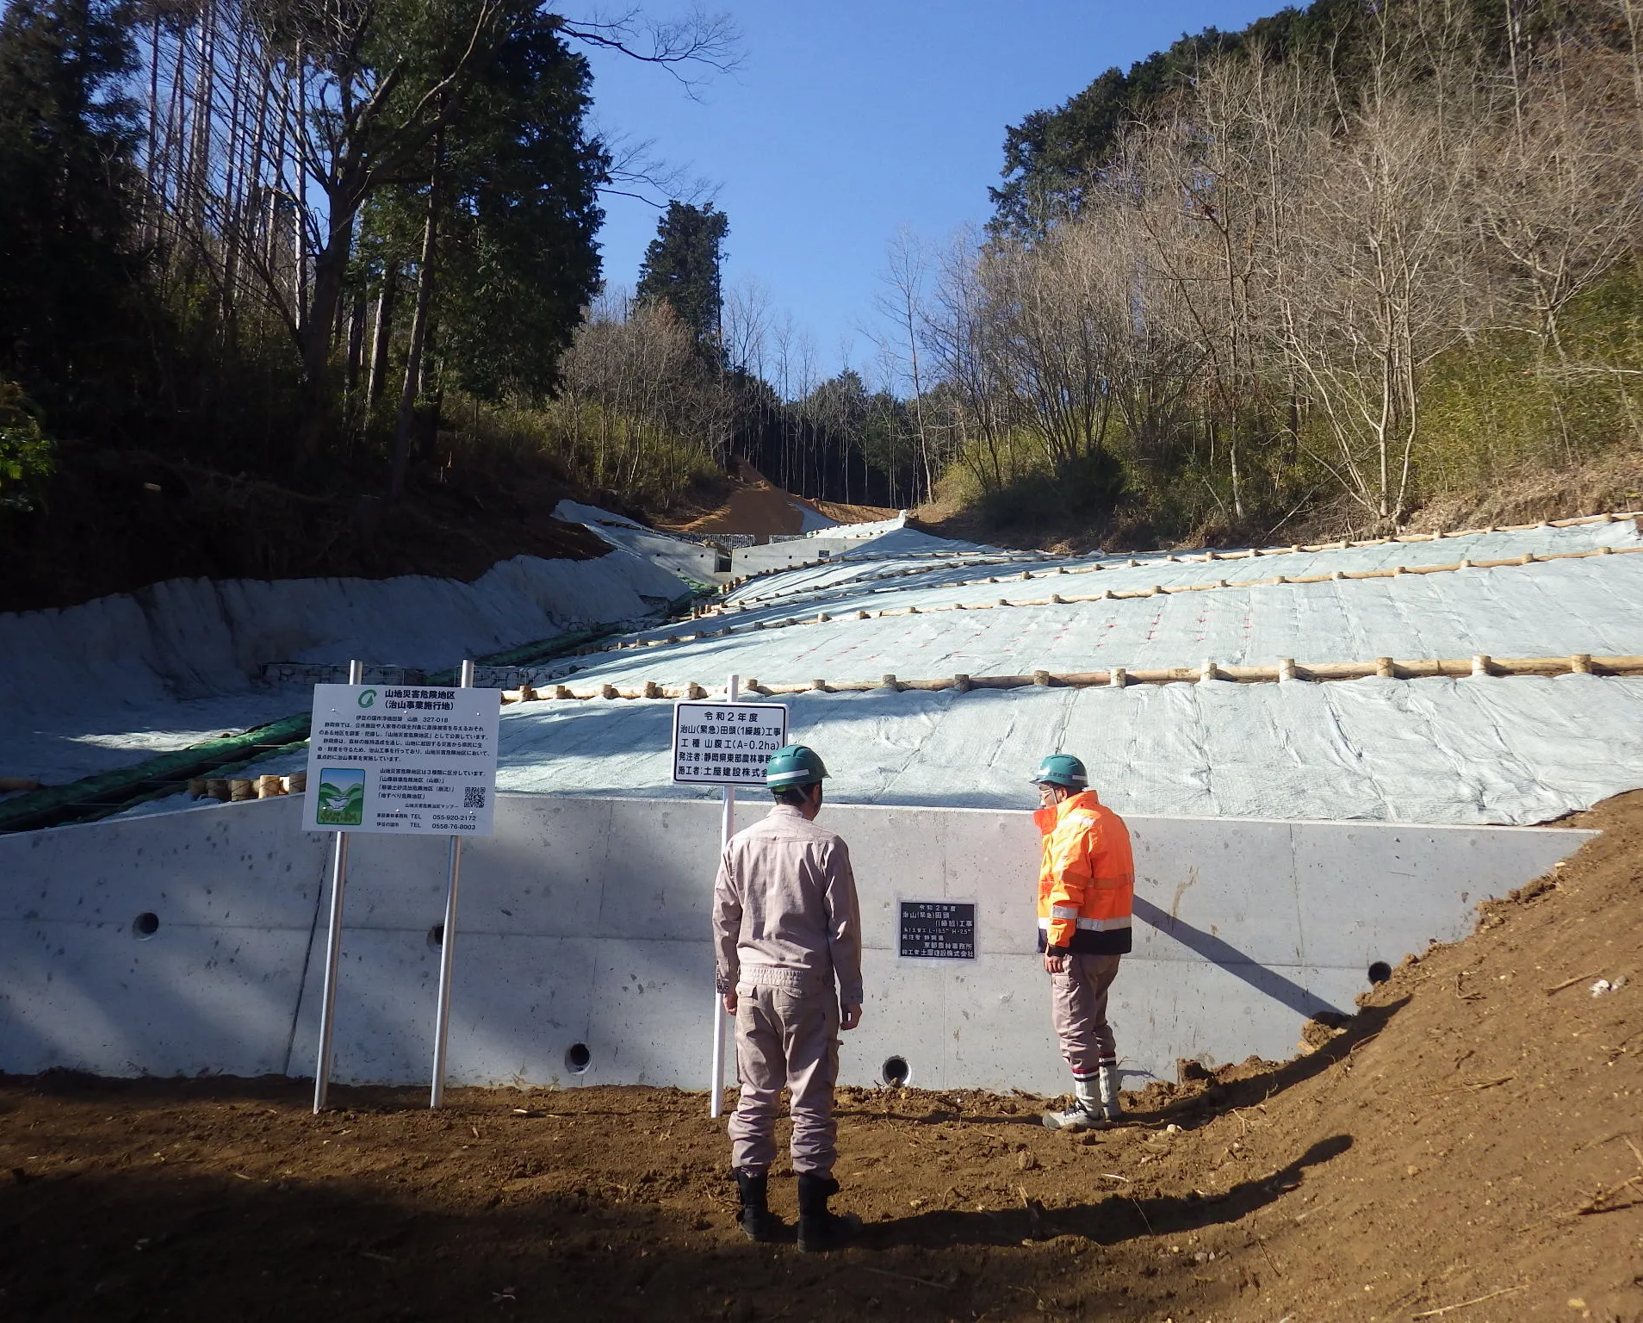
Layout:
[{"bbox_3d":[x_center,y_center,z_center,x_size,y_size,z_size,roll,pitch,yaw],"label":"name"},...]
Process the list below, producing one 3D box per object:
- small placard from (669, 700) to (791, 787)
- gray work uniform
[{"bbox_3d":[-0.448,0.410,6.280,0.560,0.405,0.030,2,-6,0],"label":"small placard"},{"bbox_3d":[-0.122,1.200,4.690,0.510,1.310,0.290,0,-6,20],"label":"gray work uniform"}]

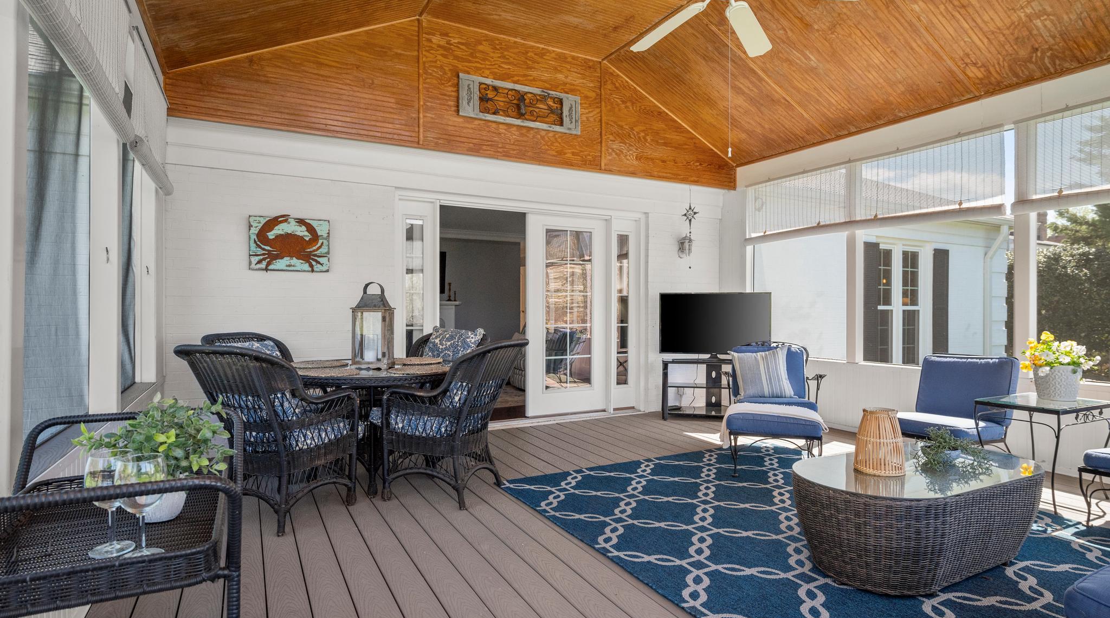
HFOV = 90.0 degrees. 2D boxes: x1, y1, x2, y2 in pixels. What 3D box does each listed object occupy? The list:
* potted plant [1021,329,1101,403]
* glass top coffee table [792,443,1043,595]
[{"bbox_3d":[3.120,0.345,3.430,0.370,0.420,0.340,0,0,42],"label":"potted plant"},{"bbox_3d":[1.644,0.920,2.521,1.260,0.410,0.620,0,0,-27],"label":"glass top coffee table"}]

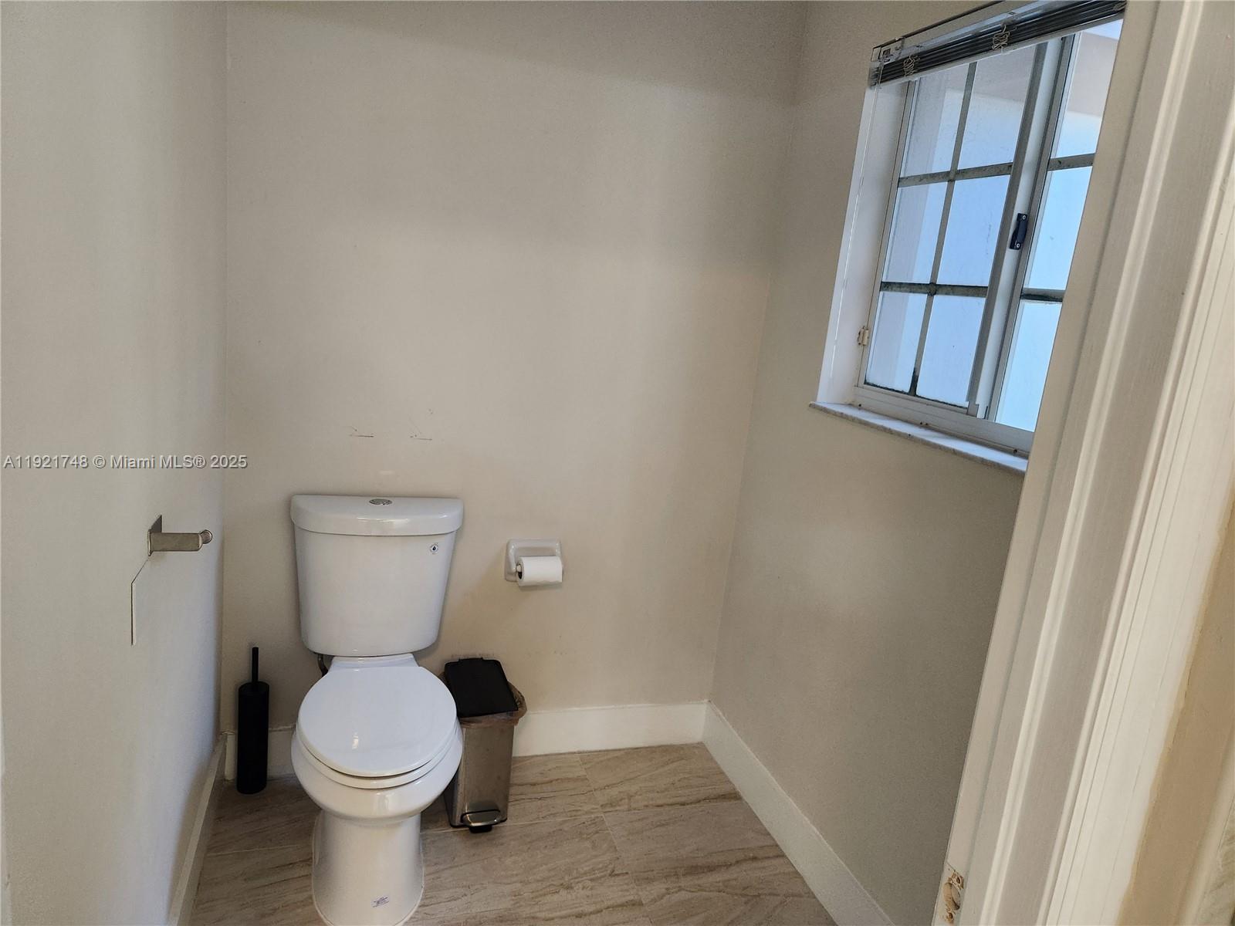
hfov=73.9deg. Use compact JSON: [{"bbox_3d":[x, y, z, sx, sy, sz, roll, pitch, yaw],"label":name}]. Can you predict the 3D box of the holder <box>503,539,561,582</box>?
[{"bbox_3d":[-0.226,0.280,2.248,0.152,0.122,0.090,2,12,-18],"label":"holder"}]

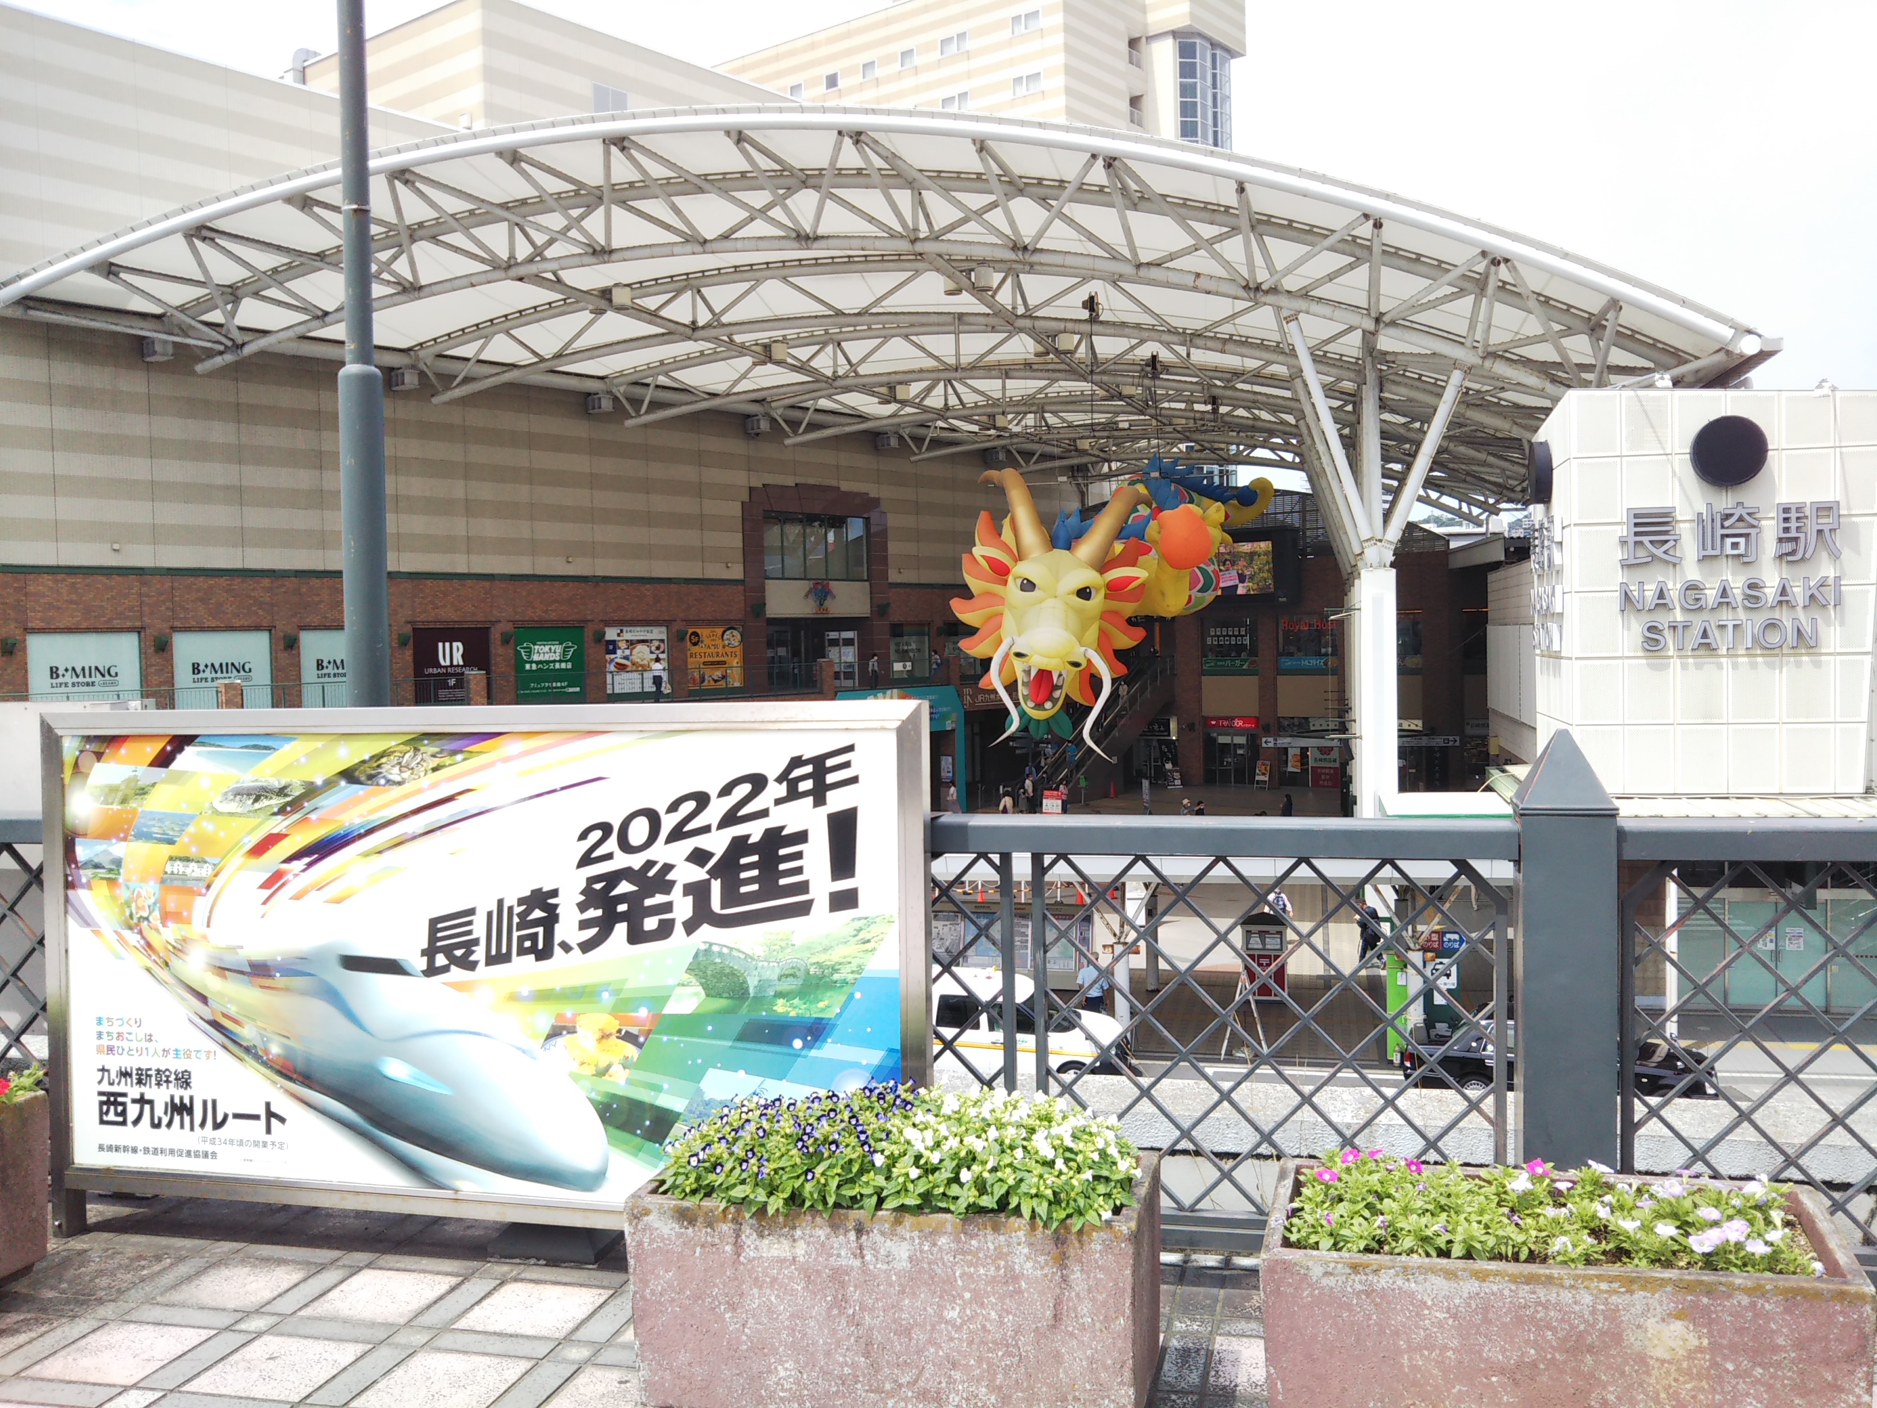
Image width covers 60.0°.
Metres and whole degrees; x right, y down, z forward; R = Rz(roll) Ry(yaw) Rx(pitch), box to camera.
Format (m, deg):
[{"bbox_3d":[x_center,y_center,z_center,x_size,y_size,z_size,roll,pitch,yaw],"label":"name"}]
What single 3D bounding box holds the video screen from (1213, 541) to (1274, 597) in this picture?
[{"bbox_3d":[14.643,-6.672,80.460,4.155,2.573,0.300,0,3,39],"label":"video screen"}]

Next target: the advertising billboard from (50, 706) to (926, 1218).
[{"bbox_3d":[-1.234,0.682,4.233,2.525,1.348,0.090,-1,1,14],"label":"advertising billboard"}]

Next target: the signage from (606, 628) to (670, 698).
[{"bbox_3d":[-11.970,-1.737,65.237,0.100,2.701,3.296,0,3,39],"label":"signage"}]

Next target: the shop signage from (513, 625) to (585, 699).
[{"bbox_3d":[-14.698,-1.571,61.902,0.100,2.741,3.241,0,3,39],"label":"shop signage"}]

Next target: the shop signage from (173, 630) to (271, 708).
[{"bbox_3d":[-22.781,-1.043,52.019,0.100,2.576,3.203,0,3,39],"label":"shop signage"}]

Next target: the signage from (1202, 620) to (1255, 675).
[{"bbox_3d":[14.600,-2.838,81.608,3.106,2.855,0.120,0,3,39],"label":"signage"}]

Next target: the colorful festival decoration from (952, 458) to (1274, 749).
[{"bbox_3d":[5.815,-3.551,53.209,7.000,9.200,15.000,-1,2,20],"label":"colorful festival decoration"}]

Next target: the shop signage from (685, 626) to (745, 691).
[{"bbox_3d":[-9.297,-1.929,68.506,0.100,2.676,3.276,0,3,39],"label":"shop signage"}]

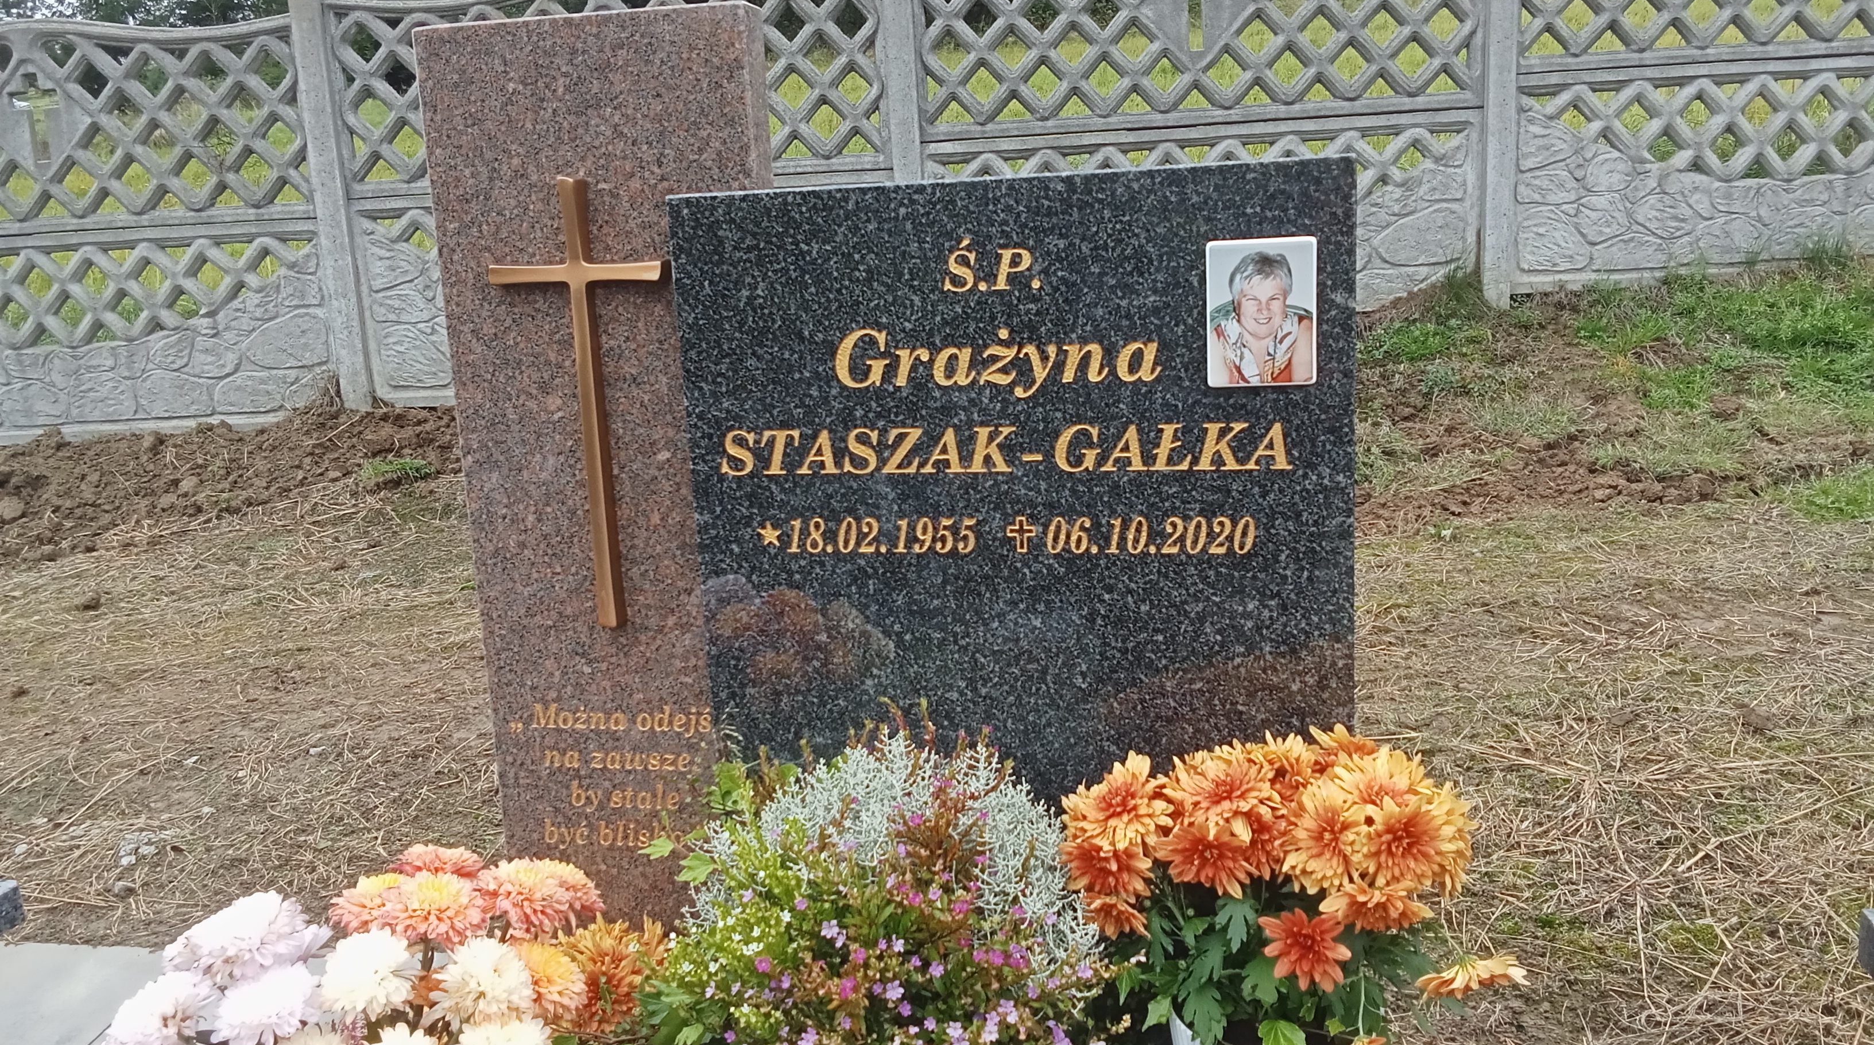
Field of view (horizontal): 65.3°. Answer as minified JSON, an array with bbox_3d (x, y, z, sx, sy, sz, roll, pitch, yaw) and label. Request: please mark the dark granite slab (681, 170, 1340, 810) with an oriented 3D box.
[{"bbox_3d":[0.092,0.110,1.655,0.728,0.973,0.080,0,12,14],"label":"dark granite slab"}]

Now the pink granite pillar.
[{"bbox_3d":[-0.383,-0.003,1.841,0.417,1.209,0.068,0,12,14],"label":"pink granite pillar"}]

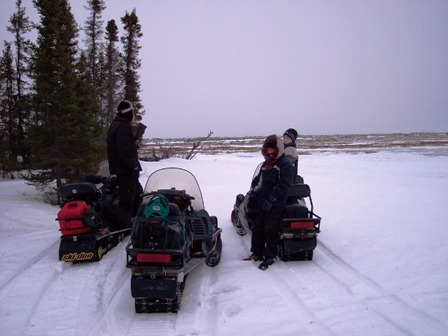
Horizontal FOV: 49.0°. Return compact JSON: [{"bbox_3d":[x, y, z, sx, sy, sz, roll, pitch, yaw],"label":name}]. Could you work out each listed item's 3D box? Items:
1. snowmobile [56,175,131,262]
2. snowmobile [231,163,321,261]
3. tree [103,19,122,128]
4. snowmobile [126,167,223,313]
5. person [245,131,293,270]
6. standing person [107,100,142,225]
[{"bbox_3d":[-1.861,0.518,7.786,1.100,1.280,2.950,-1,3,1],"label":"snowmobile"},{"bbox_3d":[0.798,0.500,7.665,1.150,1.250,2.850,-1,3,-6],"label":"snowmobile"},{"bbox_3d":[-4.081,-2.433,18.000,0.850,6.050,0.850,-1,3,0],"label":"tree"},{"bbox_3d":[-0.636,0.632,5.841,1.150,1.250,2.850,-1,3,0],"label":"snowmobile"},{"bbox_3d":[0.574,0.403,6.270,0.560,1.620,0.520,2,5,43],"label":"person"},{"bbox_3d":[-1.429,-0.028,7.100,0.470,1.840,0.530,-3,4,-30],"label":"standing person"}]

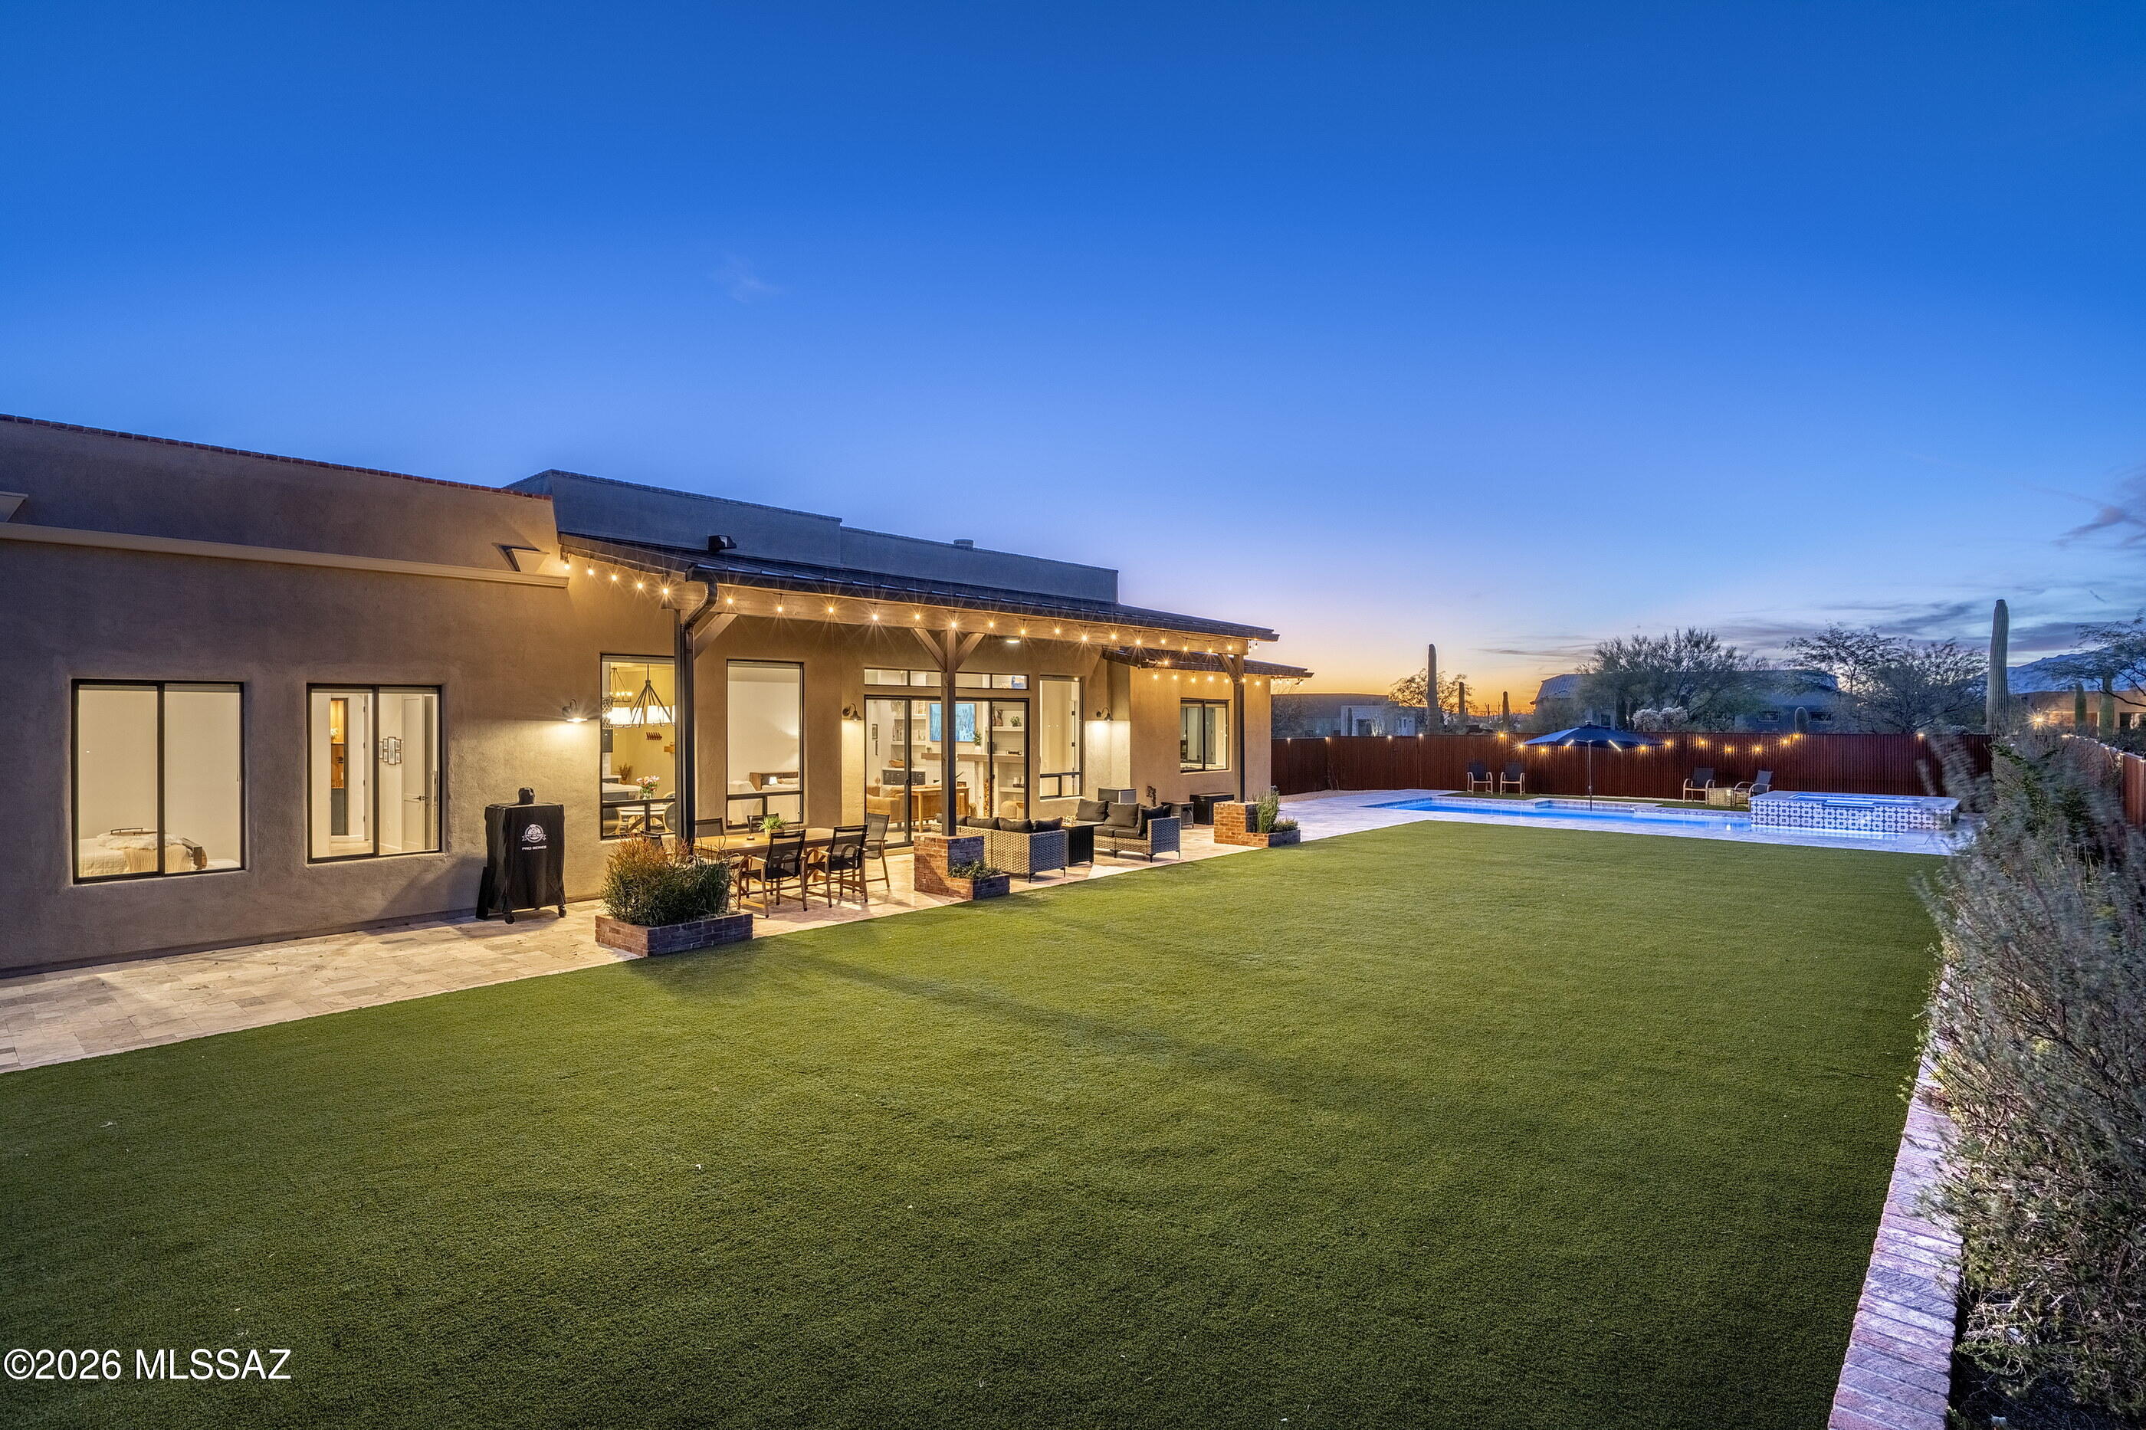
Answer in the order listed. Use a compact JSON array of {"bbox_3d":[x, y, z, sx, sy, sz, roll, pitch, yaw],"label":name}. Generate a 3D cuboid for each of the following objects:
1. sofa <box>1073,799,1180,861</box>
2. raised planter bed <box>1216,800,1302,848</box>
[{"bbox_3d":[0.661,1.804,16.000,2.060,0.840,0.750,-1,-1,43],"label":"sofa"},{"bbox_3d":[3.293,1.941,18.137,1.080,0.700,1.050,-1,-1,41],"label":"raised planter bed"}]

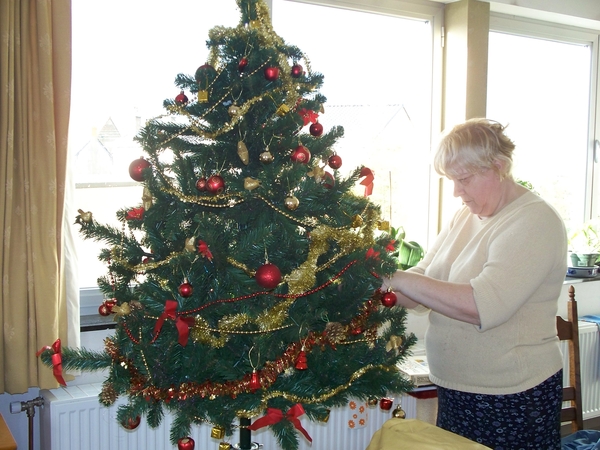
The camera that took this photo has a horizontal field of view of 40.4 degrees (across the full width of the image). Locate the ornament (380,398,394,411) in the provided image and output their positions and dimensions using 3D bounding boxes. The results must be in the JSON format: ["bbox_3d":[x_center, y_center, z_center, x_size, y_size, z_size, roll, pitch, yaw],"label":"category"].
[{"bbox_3d":[0.267,0.551,2.500,0.038,0.038,0.038,1,4,0],"label":"ornament"}]

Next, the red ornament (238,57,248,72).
[{"bbox_3d":[-0.142,-0.404,2.050,0.021,0.039,0.021,1,5,0],"label":"red ornament"}]

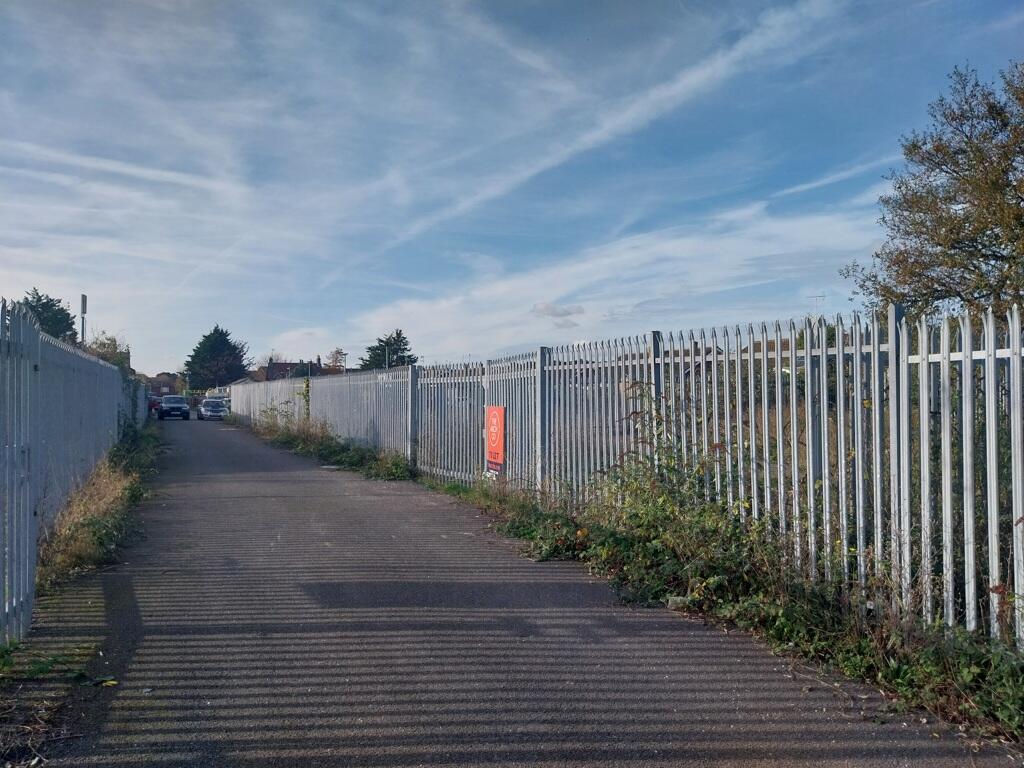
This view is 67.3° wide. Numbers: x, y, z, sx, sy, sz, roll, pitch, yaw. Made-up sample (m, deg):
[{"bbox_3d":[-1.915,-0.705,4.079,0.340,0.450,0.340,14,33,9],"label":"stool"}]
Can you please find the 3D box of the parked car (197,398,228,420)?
[{"bbox_3d":[-20.500,1.700,52.800,1.790,1.460,4.300,0,-1,-26],"label":"parked car"}]

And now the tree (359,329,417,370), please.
[{"bbox_3d":[-16.200,-2.000,100.000,7.300,10.200,7.000,0,-1,0],"label":"tree"}]

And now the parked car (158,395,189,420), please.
[{"bbox_3d":[-23.300,1.600,53.100,1.860,1.640,4.600,0,-1,-26],"label":"parked car"}]

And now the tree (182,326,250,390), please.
[{"bbox_3d":[-40.300,-2.350,105.000,8.400,11.000,8.400,0,-1,-21],"label":"tree"}]

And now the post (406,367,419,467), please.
[{"bbox_3d":[-2.210,0.735,17.200,0.130,2.300,0.130,0,-1,-23],"label":"post"}]

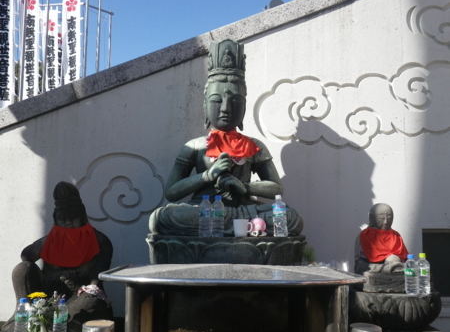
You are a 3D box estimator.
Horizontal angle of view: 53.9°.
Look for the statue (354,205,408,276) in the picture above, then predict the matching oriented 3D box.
[{"bbox_3d":[0.886,0.391,2.452,0.330,0.385,0.280,1,-7,-5],"label":"statue"}]

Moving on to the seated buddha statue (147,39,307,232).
[{"bbox_3d":[0.011,-0.198,2.652,0.880,1.190,0.600,1,-7,-3],"label":"seated buddha statue"}]

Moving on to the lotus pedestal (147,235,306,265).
[{"bbox_3d":[0.007,0.500,2.519,0.910,0.210,0.700,1,-7,-3],"label":"lotus pedestal"}]

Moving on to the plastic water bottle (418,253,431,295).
[{"bbox_3d":[1.002,0.541,2.232,0.064,0.212,0.064,0,-7,0],"label":"plastic water bottle"}]

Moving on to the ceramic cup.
[{"bbox_3d":[0.088,0.315,2.239,0.105,0.092,0.080,0,-7,0],"label":"ceramic cup"}]

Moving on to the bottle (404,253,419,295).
[{"bbox_3d":[0.933,0.540,2.223,0.066,0.212,0.066,0,-7,0],"label":"bottle"}]

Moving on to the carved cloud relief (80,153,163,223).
[{"bbox_3d":[-0.702,0.148,2.933,0.600,0.480,0.040,1,-7,-3],"label":"carved cloud relief"}]

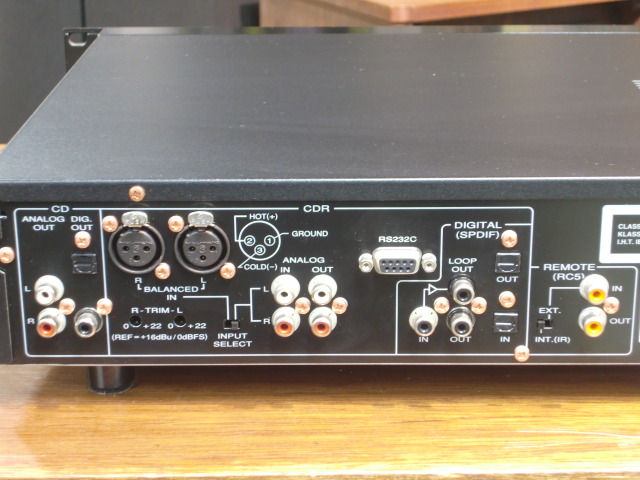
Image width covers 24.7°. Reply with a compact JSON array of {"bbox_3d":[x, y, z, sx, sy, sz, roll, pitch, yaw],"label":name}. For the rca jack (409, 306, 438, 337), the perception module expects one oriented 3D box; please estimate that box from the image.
[{"bbox_3d":[0.042,0.034,0.591,0.012,0.012,0.009,0,19,1],"label":"rca jack"}]

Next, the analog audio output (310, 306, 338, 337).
[{"bbox_3d":[0.001,0.034,0.592,0.012,0.012,0.009,0,19,1],"label":"analog audio output"}]

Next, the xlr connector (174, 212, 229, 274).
[{"bbox_3d":[-0.046,0.001,0.576,0.022,0.024,0.006,0,20,0],"label":"xlr connector"}]

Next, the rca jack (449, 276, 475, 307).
[{"bbox_3d":[0.057,0.021,0.586,0.011,0.011,0.009,0,19,1],"label":"rca jack"}]

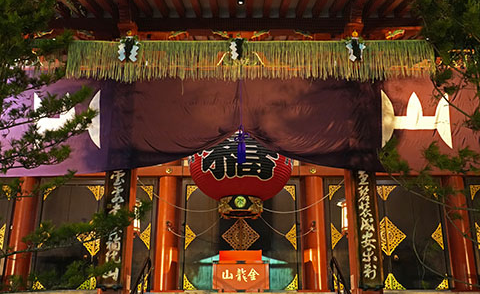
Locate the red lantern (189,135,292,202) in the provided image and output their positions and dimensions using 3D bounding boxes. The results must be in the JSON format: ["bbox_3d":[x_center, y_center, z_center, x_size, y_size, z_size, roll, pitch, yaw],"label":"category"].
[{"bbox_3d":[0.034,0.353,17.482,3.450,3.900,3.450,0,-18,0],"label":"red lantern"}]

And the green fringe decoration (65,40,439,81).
[{"bbox_3d":[0.245,-2.123,12.721,9.025,1.146,0.250,0,-18,0],"label":"green fringe decoration"}]

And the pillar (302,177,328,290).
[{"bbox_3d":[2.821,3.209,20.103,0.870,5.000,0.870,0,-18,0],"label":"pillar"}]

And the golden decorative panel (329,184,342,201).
[{"bbox_3d":[3.787,1.818,20.566,0.534,0.648,0.050,0,-18,0],"label":"golden decorative panel"}]

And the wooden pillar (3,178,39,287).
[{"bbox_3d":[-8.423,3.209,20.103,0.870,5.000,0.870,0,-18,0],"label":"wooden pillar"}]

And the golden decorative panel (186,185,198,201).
[{"bbox_3d":[-1.868,1.827,20.562,0.494,0.627,0.050,0,-18,0],"label":"golden decorative panel"}]

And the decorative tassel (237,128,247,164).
[{"bbox_3d":[0.035,-0.040,12.133,0.257,0.886,0.200,0,-18,0],"label":"decorative tassel"}]

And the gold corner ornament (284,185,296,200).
[{"bbox_3d":[1.977,1.818,20.566,0.514,0.607,0.050,0,-18,0],"label":"gold corner ornament"}]

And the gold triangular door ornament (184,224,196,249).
[{"bbox_3d":[-1.906,3.443,20.025,0.462,0.998,0.050,0,-18,0],"label":"gold triangular door ornament"}]

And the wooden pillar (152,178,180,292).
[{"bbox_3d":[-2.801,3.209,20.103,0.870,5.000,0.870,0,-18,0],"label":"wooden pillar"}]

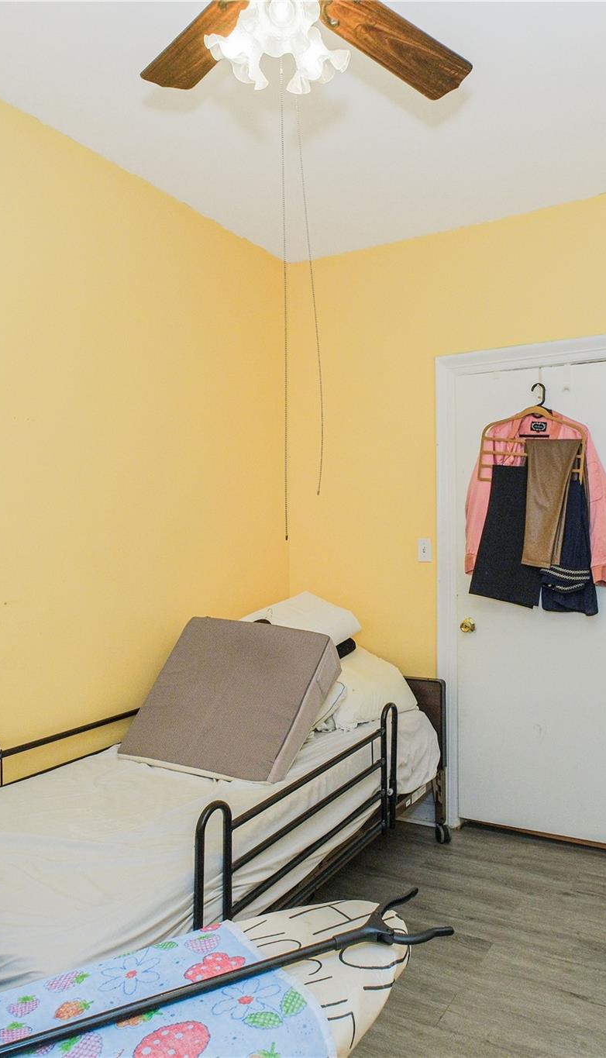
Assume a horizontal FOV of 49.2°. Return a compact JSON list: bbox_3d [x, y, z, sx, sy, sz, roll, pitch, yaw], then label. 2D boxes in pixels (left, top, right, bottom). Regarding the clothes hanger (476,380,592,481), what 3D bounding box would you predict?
[{"bbox_3d":[0.986,-0.410,2.843,0.428,0.430,0.025,4,2,24],"label":"clothes hanger"}]

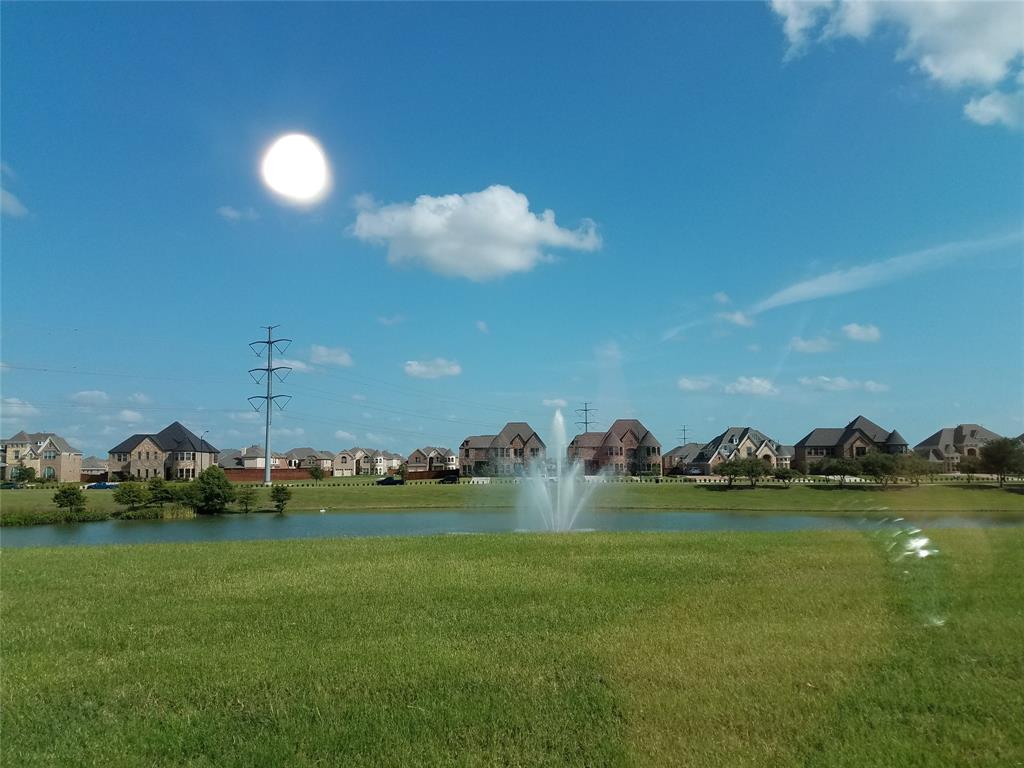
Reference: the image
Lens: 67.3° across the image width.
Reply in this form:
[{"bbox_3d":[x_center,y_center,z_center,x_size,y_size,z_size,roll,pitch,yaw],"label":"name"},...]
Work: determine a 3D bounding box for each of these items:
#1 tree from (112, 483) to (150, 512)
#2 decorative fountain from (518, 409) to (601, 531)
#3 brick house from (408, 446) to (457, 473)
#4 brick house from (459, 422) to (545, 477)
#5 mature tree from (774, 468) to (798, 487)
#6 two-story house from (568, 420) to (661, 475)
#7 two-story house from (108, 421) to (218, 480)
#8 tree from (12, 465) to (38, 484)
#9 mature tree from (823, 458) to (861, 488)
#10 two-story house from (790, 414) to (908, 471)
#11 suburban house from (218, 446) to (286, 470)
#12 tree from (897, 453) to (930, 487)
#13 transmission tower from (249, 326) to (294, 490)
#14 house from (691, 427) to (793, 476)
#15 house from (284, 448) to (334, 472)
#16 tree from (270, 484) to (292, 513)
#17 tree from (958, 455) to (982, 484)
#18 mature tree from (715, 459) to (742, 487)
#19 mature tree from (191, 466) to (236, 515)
[{"bbox_3d":[-53.926,15.802,109.000,5.390,3.680,5.390,-1,-6,0],"label":"tree"},{"bbox_3d":[4.323,7.782,70.000,7.460,11.100,7.460,-1,-6,0],"label":"decorative fountain"},{"bbox_3d":[-25.309,24.243,246.441,15.500,9.000,14.000,-1,-6,0],"label":"brick house"},{"bbox_3d":[-2.003,15.106,176.607,19.200,12.200,16.000,-1,-6,0],"label":"brick house"},{"bbox_3d":[48.873,16.734,136.935,4.630,3.710,4.490,-1,-6,0],"label":"mature tree"},{"bbox_3d":[23.038,14.577,175.438,19.300,12.910,16.000,-1,-6,0],"label":"two-story house"},{"bbox_3d":[-78.157,15.288,174.718,18.920,13.390,14.500,-1,-6,0],"label":"two-story house"},{"bbox_3d":[-102.685,19.060,162.000,5.060,4.190,4.910,-1,-6,0],"label":"tree"},{"bbox_3d":[59.122,16.059,138.000,6.820,5.380,6.820,-1,-6,0],"label":"mature tree"},{"bbox_3d":[72.147,13.732,168.628,22.500,12.600,16.000,-1,-6,0],"label":"two-story house"},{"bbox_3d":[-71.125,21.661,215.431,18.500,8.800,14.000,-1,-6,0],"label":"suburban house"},{"bbox_3d":[72.041,15.386,138.000,6.100,6.190,6.100,-1,-6,0],"label":"tree"},{"bbox_3d":[-52.905,4.616,168.581,11.600,35.180,1.500,-3,-7,23],"label":"transmission tower"},{"bbox_3d":[52.152,15.460,175.559,20.130,11.030,16.500,-1,-6,0],"label":"house"},{"bbox_3d":[-61.850,24.164,236.095,11.660,8.870,14.500,-1,-6,0],"label":"house"},{"bbox_3d":[-31.454,15.621,104.952,3.000,3.780,2.910,-1,-6,0],"label":"tree"},{"bbox_3d":[87.632,16.335,146.998,4.580,5.690,4.450,-1,-6,0],"label":"tree"},{"bbox_3d":[39.026,16.059,138.000,4.670,5.380,4.670,-1,-6,0],"label":"mature tree"},{"bbox_3d":[-41.036,14.540,106.089,6.070,6.840,5.890,-1,-6,0],"label":"mature tree"}]

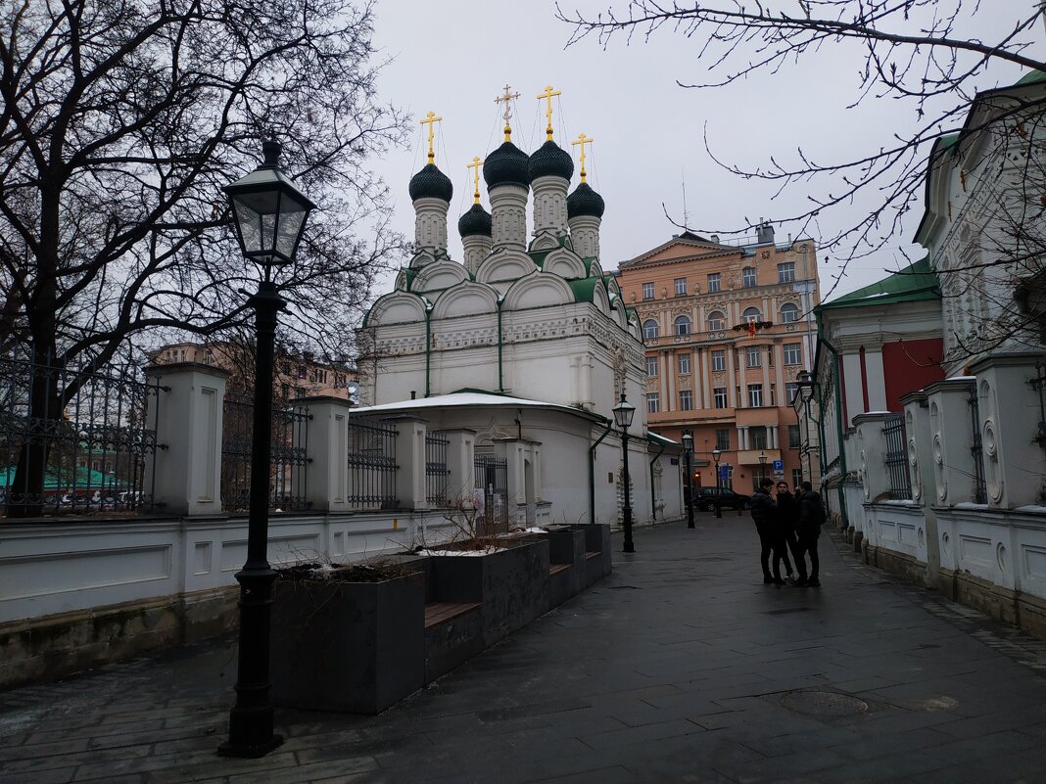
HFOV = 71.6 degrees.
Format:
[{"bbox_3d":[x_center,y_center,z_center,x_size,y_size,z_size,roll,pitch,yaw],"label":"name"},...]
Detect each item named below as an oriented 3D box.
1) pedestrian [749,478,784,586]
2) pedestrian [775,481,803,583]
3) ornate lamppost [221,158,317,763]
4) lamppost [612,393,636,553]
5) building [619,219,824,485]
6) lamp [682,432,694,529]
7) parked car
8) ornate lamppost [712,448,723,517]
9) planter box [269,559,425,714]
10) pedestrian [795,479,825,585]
[{"bbox_3d":[4.265,2.408,12.627,0.450,1.770,0.520,1,-8,-12],"label":"pedestrian"},{"bbox_3d":[4.709,2.455,12.911,0.520,1.740,0.420,-1,-8,3],"label":"pedestrian"},{"bbox_3d":[-1.855,0.237,5.131,0.480,4.236,0.480,-3,-8,12],"label":"ornate lamppost"},{"bbox_3d":[2.794,2.179,19.718,0.490,4.236,0.490,-4,-8,22],"label":"lamppost"},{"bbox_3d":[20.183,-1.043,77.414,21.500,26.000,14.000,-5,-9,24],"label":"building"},{"bbox_3d":[7.285,3.784,31.732,0.480,4.236,0.480,-4,-8,20],"label":"lamp"},{"bbox_3d":[16.331,8.577,58.000,4.650,1.720,1.850,-1,-8,1],"label":"parked car"},{"bbox_3d":[11.682,5.408,43.473,0.480,4.236,0.480,-4,-8,20],"label":"ornate lamppost"},{"bbox_3d":[-1.516,1.994,5.965,1.170,0.940,0.810,-4,-8,17],"label":"planter box"},{"bbox_3d":[4.814,2.363,12.200,0.480,1.720,0.520,-3,-8,14],"label":"pedestrian"}]

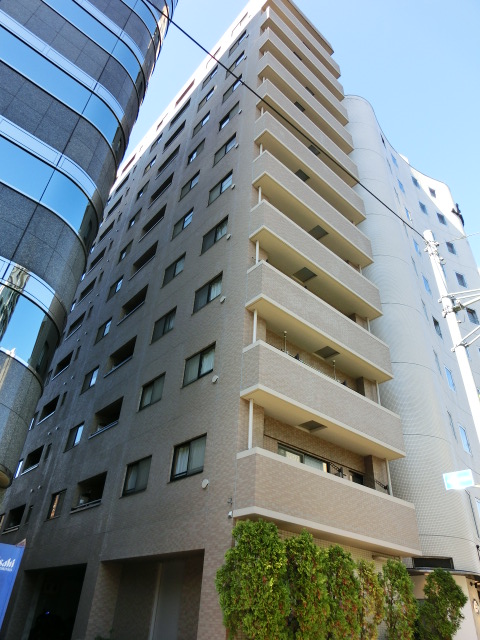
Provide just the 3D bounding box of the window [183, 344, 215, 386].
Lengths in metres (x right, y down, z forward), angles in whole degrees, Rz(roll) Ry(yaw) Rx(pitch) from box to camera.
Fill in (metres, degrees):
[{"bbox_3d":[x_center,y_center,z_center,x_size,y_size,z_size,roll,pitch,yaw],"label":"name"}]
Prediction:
[{"bbox_3d":[-1.260,1.449,14.017,0.200,1.050,1.580,29,-43,-31],"label":"window"}]

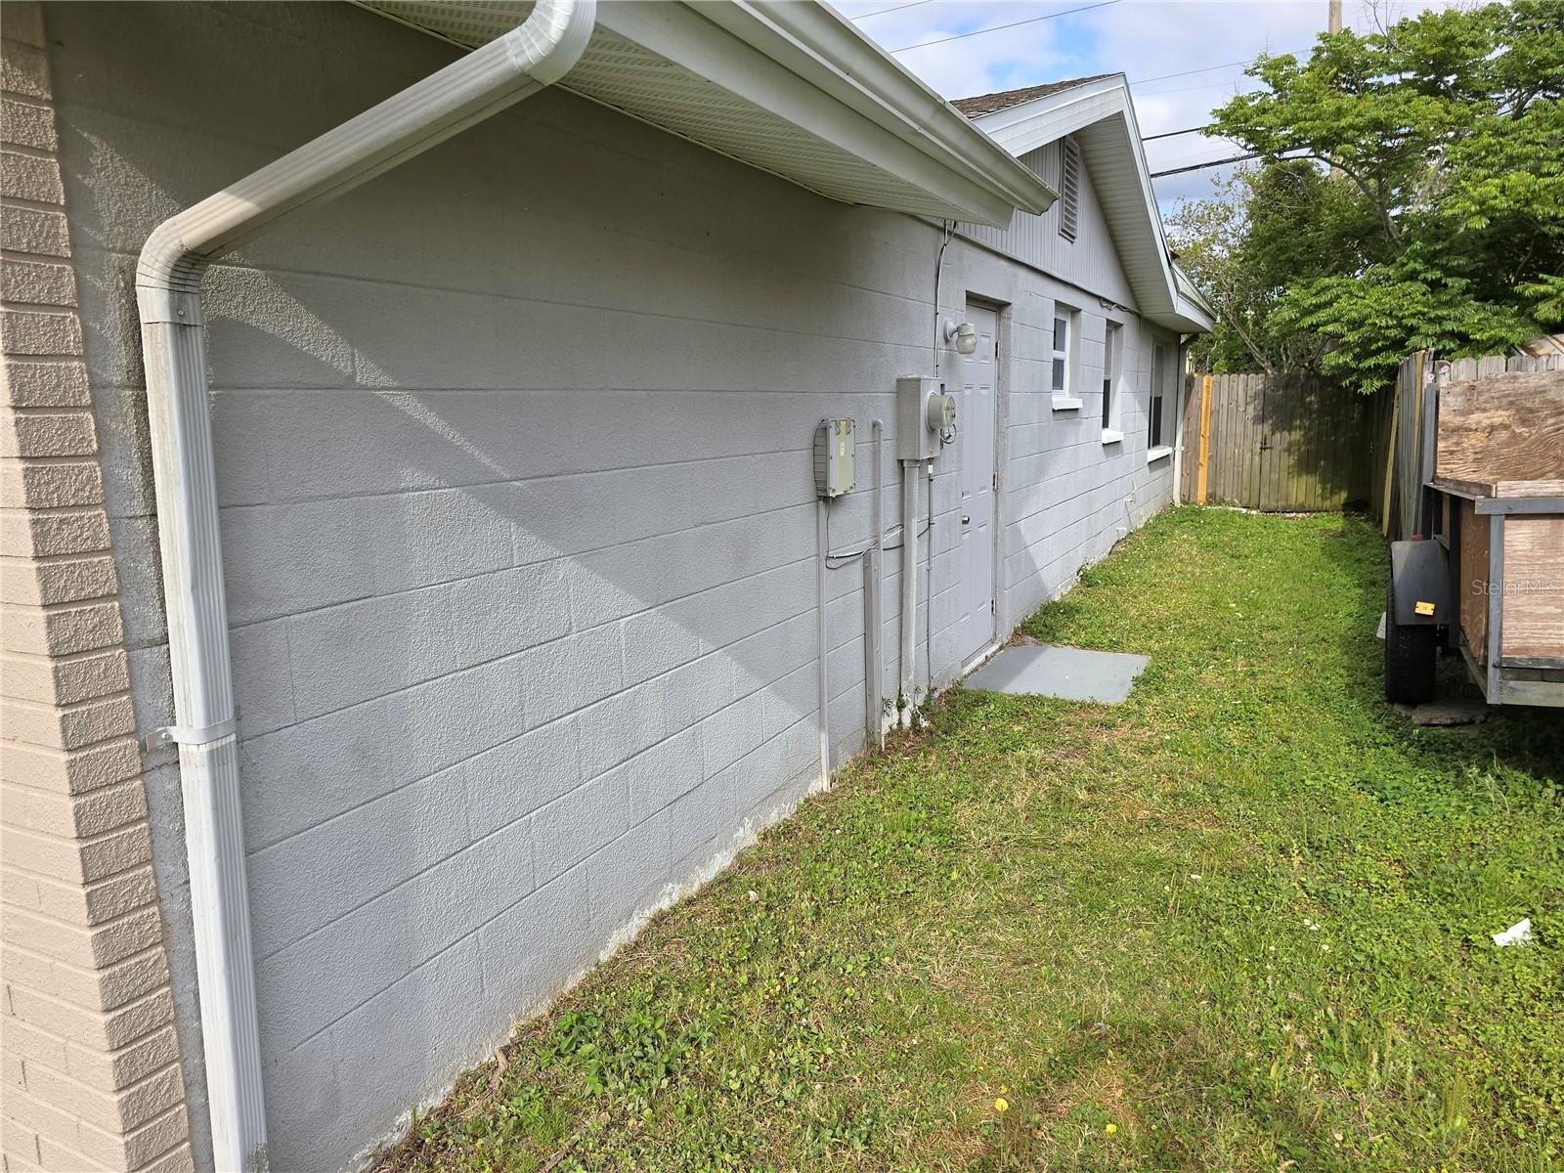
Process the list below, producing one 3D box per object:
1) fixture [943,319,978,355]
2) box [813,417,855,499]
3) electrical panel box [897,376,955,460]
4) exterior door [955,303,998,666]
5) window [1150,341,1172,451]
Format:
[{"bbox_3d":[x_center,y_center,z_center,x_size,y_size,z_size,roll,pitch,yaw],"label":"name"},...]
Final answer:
[{"bbox_3d":[0.886,-1.228,5.109,0.145,0.175,0.115,4,11,27],"label":"fixture"},{"bbox_3d":[0.205,-0.494,3.946,0.065,0.287,0.250,4,11,27],"label":"box"},{"bbox_3d":[0.658,-0.755,4.671,0.190,0.357,0.285,4,11,27],"label":"electrical panel box"},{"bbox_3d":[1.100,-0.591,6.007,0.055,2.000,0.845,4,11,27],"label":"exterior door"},{"bbox_3d":[4.435,-2.286,12.431,0.090,1.270,1.840,4,11,27],"label":"window"}]

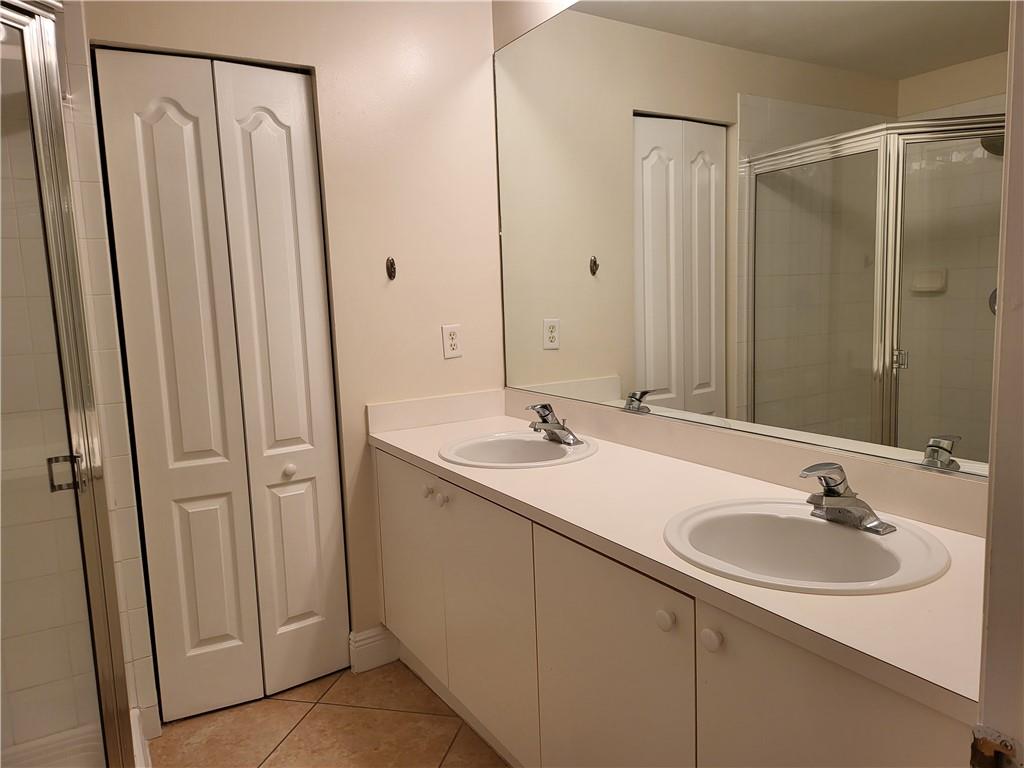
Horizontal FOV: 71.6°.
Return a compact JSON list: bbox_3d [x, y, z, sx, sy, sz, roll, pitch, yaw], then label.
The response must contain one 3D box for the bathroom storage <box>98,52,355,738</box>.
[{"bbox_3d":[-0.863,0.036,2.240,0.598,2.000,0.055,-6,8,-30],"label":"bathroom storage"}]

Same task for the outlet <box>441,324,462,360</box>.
[{"bbox_3d":[-0.213,-0.153,2.565,0.071,0.115,0.009,-6,8,-30],"label":"outlet"}]

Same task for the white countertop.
[{"bbox_3d":[0.265,0.255,1.714,0.554,0.037,2.052,-6,8,-30],"label":"white countertop"}]

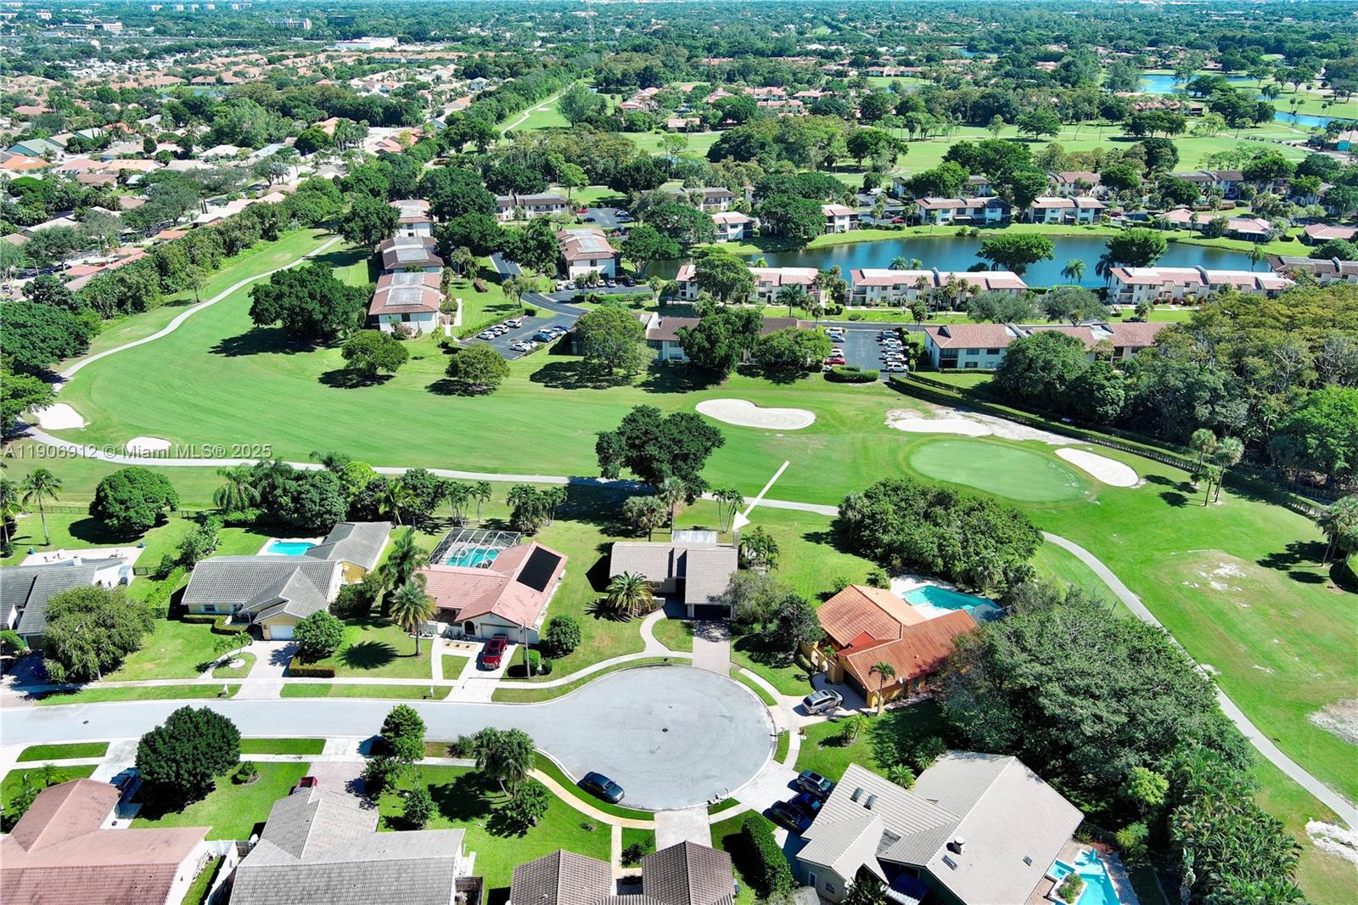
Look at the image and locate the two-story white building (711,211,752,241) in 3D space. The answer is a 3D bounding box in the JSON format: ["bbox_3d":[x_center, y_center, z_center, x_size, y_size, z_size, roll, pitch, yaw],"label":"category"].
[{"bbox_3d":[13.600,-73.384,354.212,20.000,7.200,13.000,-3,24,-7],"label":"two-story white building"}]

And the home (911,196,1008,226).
[{"bbox_3d":[90.900,-77.774,351.350,26.600,7.000,15.000,0,25,-1],"label":"home"}]

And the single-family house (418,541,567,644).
[{"bbox_3d":[-26.459,18.253,148.259,19.200,4.600,18.500,4,25,9],"label":"single-family house"}]

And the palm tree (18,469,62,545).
[{"bbox_3d":[-95.979,8.362,165.787,6.200,12.500,6.200,0,23,0],"label":"palm tree"}]

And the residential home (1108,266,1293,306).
[{"bbox_3d":[141.846,-45.502,298.662,43.500,7.300,16.800,3,23,7],"label":"residential home"}]

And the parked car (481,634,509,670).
[{"bbox_3d":[-23.314,25.356,139.463,2.000,1.900,5.800,2,23,4],"label":"parked car"}]

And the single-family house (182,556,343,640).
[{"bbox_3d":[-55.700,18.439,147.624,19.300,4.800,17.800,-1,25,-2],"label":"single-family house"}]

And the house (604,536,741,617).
[{"bbox_3d":[-0.600,16.344,151.171,17.800,5.600,16.600,0,25,1],"label":"house"}]

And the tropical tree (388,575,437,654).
[{"bbox_3d":[-33.492,21.030,138.389,5.700,10.700,5.700,0,23,0],"label":"tropical tree"}]

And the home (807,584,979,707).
[{"bbox_3d":[26.380,22.678,136.685,19.500,5.100,17.100,-13,27,-27],"label":"home"}]

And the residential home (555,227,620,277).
[{"bbox_3d":[-28.247,-61.822,336.916,15.000,7.300,37.500,-4,23,-9],"label":"residential home"}]

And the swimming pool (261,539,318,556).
[{"bbox_3d":[-57.300,14.719,162.109,7.600,0.900,5.200,-1,25,-2],"label":"swimming pool"}]

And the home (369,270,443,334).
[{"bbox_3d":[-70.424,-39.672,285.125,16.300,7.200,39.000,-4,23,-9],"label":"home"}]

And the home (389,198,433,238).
[{"bbox_3d":[-83.606,-72.132,339.251,14.900,7.000,29.500,-5,26,-11],"label":"home"}]

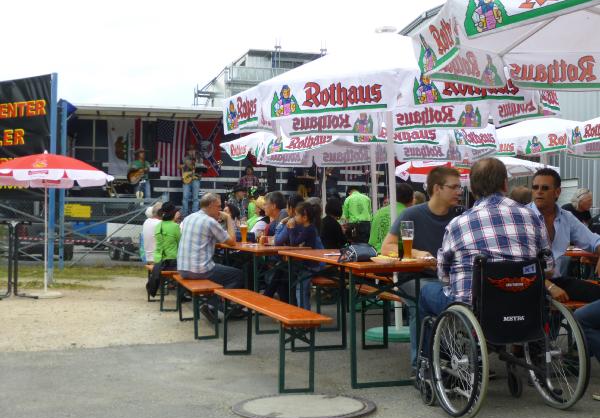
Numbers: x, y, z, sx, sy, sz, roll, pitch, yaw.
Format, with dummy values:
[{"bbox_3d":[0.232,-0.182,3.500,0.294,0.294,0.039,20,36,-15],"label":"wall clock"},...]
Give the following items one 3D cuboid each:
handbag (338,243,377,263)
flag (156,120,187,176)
[{"bbox_3d":[0.357,0.270,5.600,0.220,0.120,0.140,-1,-1,6],"label":"handbag"},{"bbox_3d":[-3.395,-1.627,24.000,0.900,1.500,0.050,-1,-1,-21],"label":"flag"}]

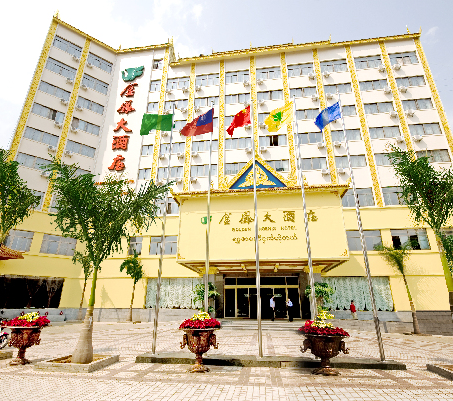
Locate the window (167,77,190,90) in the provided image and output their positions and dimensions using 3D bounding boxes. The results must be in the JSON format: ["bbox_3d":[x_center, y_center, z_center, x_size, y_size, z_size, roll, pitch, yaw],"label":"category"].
[{"bbox_3d":[-5.953,-14.419,31.070,2.864,1.750,0.180,-2,-20,8],"label":"window"}]

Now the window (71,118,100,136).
[{"bbox_3d":[-17.016,-8.907,30.348,3.040,1.300,0.200,15,-25,-37],"label":"window"}]

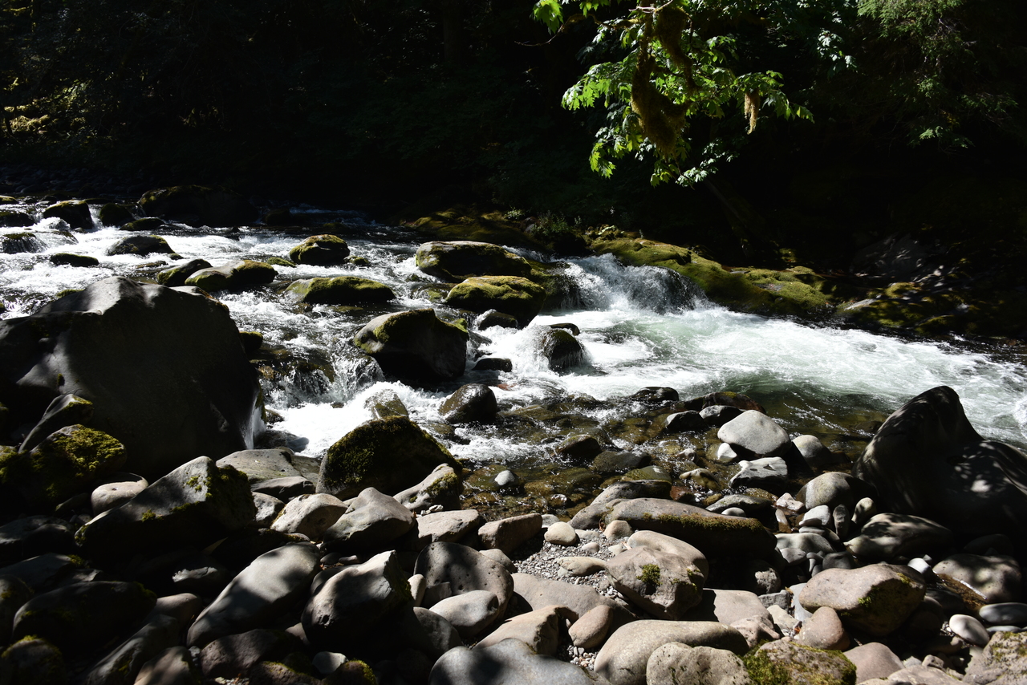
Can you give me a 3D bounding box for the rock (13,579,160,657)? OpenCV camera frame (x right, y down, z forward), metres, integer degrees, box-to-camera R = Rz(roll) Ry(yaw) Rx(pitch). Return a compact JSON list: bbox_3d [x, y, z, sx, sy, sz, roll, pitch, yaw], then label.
[{"bbox_3d":[-1.577,1.032,2.955,0.470,0.226,0.258,-6,15,-24],"label":"rock"}]

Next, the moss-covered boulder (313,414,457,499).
[{"bbox_3d":[-0.775,0.733,5.005,0.868,0.496,0.608,-2,14,-8],"label":"moss-covered boulder"}]

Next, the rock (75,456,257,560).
[{"bbox_3d":[-1.676,0.809,3.902,0.807,0.448,0.500,-5,15,-21],"label":"rock"}]

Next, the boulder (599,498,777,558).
[{"bbox_3d":[0.872,0.951,4.054,0.883,0.253,0.318,4,14,17],"label":"boulder"}]

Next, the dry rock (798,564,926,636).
[{"bbox_3d":[1.411,1.059,3.254,0.477,0.258,0.324,2,14,10],"label":"dry rock"}]

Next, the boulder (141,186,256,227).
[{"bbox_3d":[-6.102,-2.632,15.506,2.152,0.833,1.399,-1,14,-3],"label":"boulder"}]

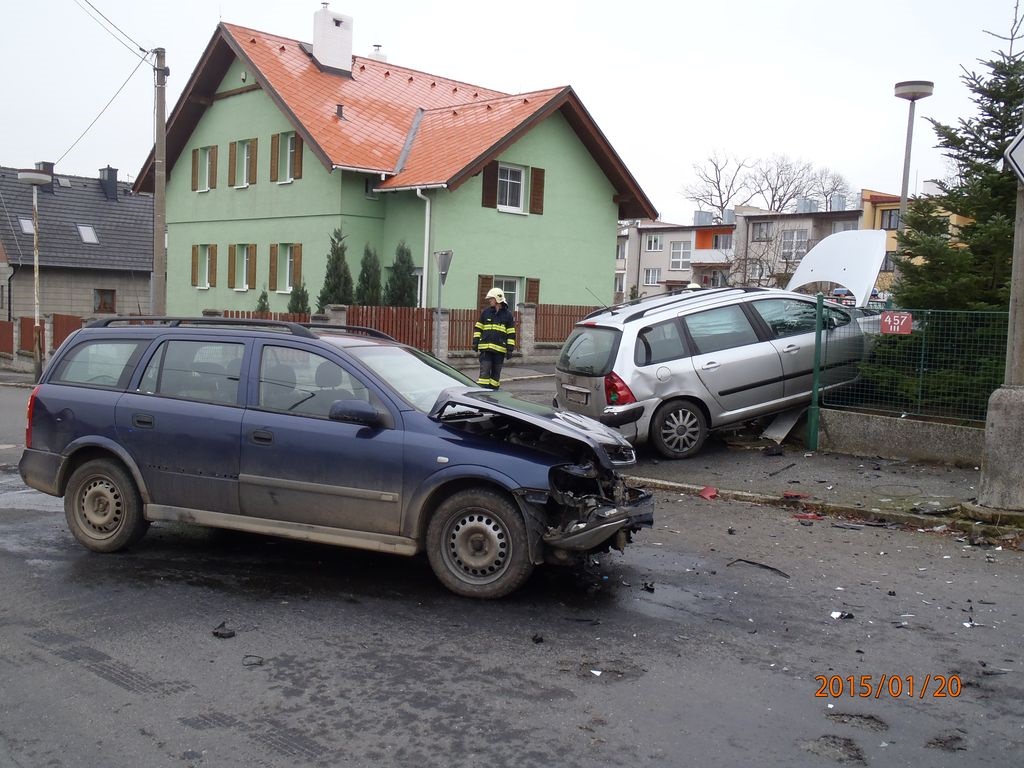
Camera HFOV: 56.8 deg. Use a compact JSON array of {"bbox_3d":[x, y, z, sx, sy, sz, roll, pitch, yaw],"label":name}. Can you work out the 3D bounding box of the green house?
[{"bbox_3d":[-3.209,-6.107,30.090,13.600,9.600,12.000,8,8,44],"label":"green house"}]

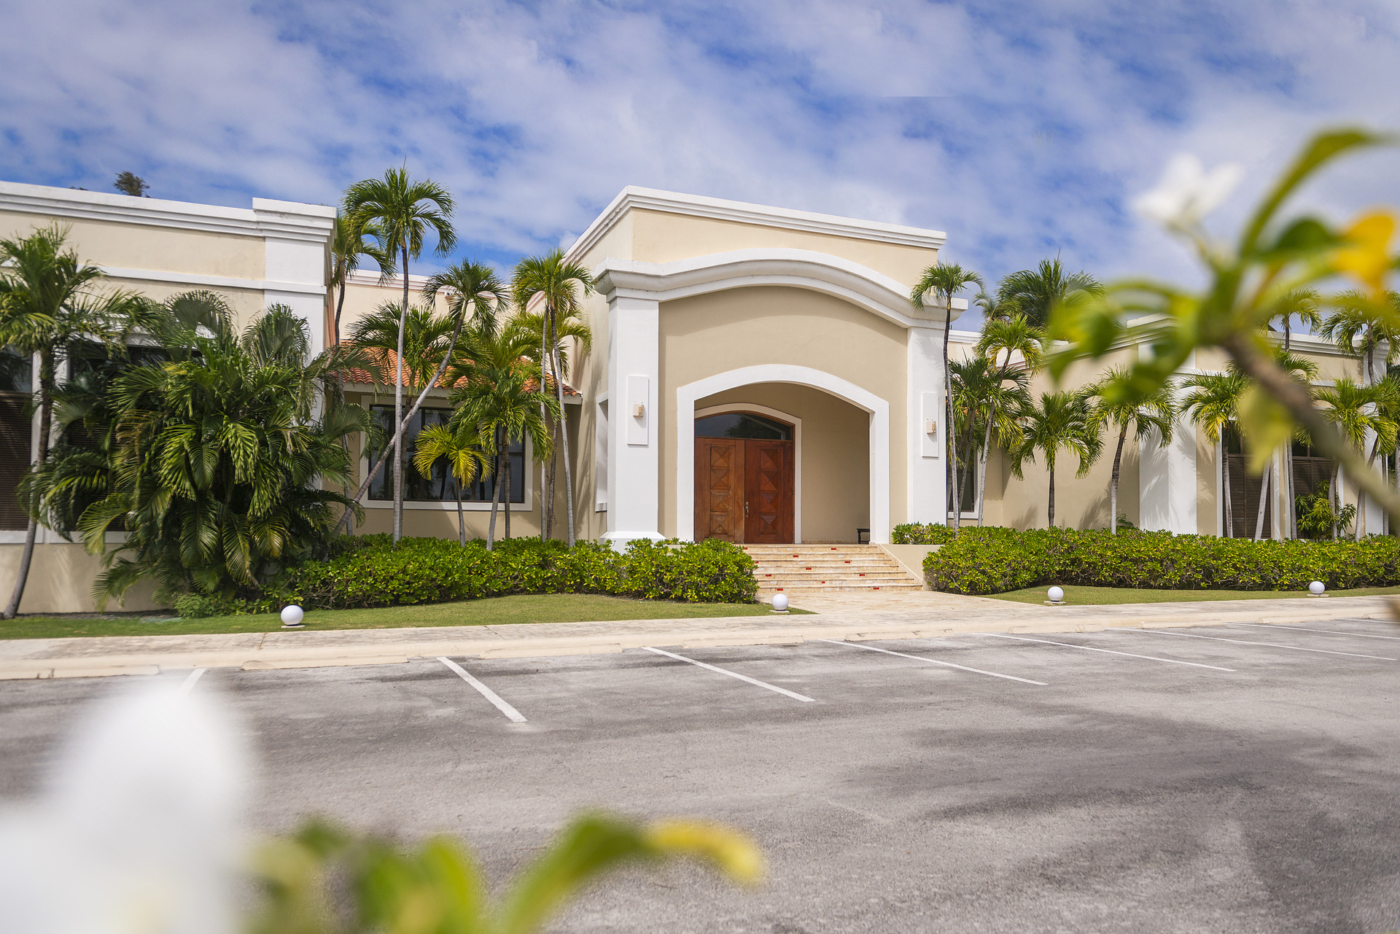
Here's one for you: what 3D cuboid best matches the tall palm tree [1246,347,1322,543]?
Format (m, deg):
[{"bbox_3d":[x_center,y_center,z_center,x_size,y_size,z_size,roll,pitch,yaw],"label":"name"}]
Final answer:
[{"bbox_3d":[16.596,-0.026,26.596,2.023,6.713,2.023,-3,-5,32],"label":"tall palm tree"}]

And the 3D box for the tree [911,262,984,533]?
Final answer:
[{"bbox_3d":[6.422,-1.131,24.269,1.847,8.543,1.847,-1,-5,15],"label":"tree"}]

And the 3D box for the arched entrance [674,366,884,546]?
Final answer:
[{"bbox_3d":[2.280,-0.325,24.952,6.249,4.773,0.606,2,-4,-21],"label":"arched entrance"}]

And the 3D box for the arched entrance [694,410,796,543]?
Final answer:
[{"bbox_3d":[1.296,0.277,26.277,3.172,3.750,0.300,2,-5,-23],"label":"arched entrance"}]

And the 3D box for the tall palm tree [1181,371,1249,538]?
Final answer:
[{"bbox_3d":[14.064,0.292,25.504,1.825,5.906,1.825,-2,-5,29],"label":"tall palm tree"}]

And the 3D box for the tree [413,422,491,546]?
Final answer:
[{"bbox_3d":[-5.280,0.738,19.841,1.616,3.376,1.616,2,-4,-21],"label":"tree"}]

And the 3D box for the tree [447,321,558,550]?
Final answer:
[{"bbox_3d":[-4.199,-0.353,19.799,2.222,5.558,2.222,2,-4,-21],"label":"tree"}]

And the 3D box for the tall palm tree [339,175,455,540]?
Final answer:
[{"bbox_3d":[-6.428,-1.845,19.957,2.335,9.279,2.335,1,-5,-18],"label":"tall palm tree"}]

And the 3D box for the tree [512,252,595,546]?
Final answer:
[{"bbox_3d":[-3.448,-1.097,22.056,1.904,8.120,1.904,1,-5,-9],"label":"tree"}]

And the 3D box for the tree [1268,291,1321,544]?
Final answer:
[{"bbox_3d":[17.107,-1.080,27.022,2.020,8.309,2.020,2,-4,-21],"label":"tree"}]

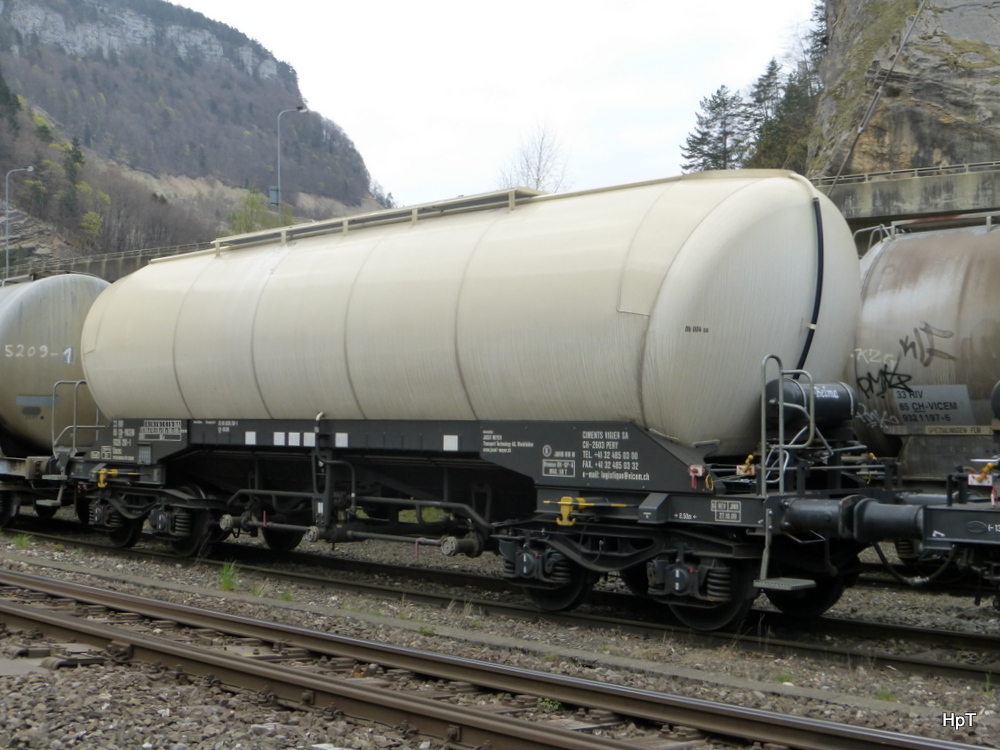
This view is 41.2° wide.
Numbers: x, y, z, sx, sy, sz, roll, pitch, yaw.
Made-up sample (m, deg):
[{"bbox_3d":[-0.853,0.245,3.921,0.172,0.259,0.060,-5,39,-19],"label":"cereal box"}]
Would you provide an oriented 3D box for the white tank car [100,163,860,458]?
[{"bbox_3d":[-1.170,-0.405,15.608,2.950,3.060,11.500,3,-3,-43],"label":"white tank car"}]

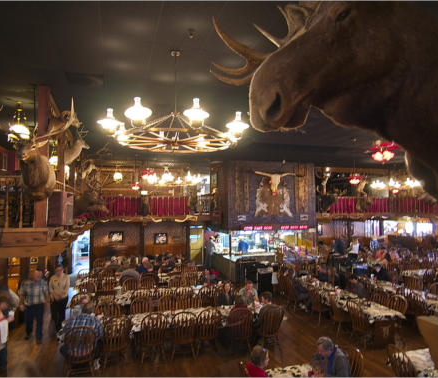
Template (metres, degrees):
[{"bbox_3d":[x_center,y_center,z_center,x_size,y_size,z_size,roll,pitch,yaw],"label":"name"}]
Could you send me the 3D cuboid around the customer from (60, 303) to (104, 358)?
[{"bbox_3d":[-2.520,2.907,6.619,0.660,1.320,0.850,1,-3,-12],"label":"customer"}]

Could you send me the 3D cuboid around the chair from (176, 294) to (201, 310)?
[{"bbox_3d":[-0.684,3.192,8.706,0.530,1.020,0.560,1,-2,-17],"label":"chair"}]

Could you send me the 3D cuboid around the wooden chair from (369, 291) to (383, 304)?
[{"bbox_3d":[3.978,3.183,9.165,0.560,1.010,0.510,1,-3,-18],"label":"wooden chair"}]

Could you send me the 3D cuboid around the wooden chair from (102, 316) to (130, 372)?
[{"bbox_3d":[-2.114,3.009,7.089,0.500,0.980,0.560,1,-3,-20],"label":"wooden chair"}]

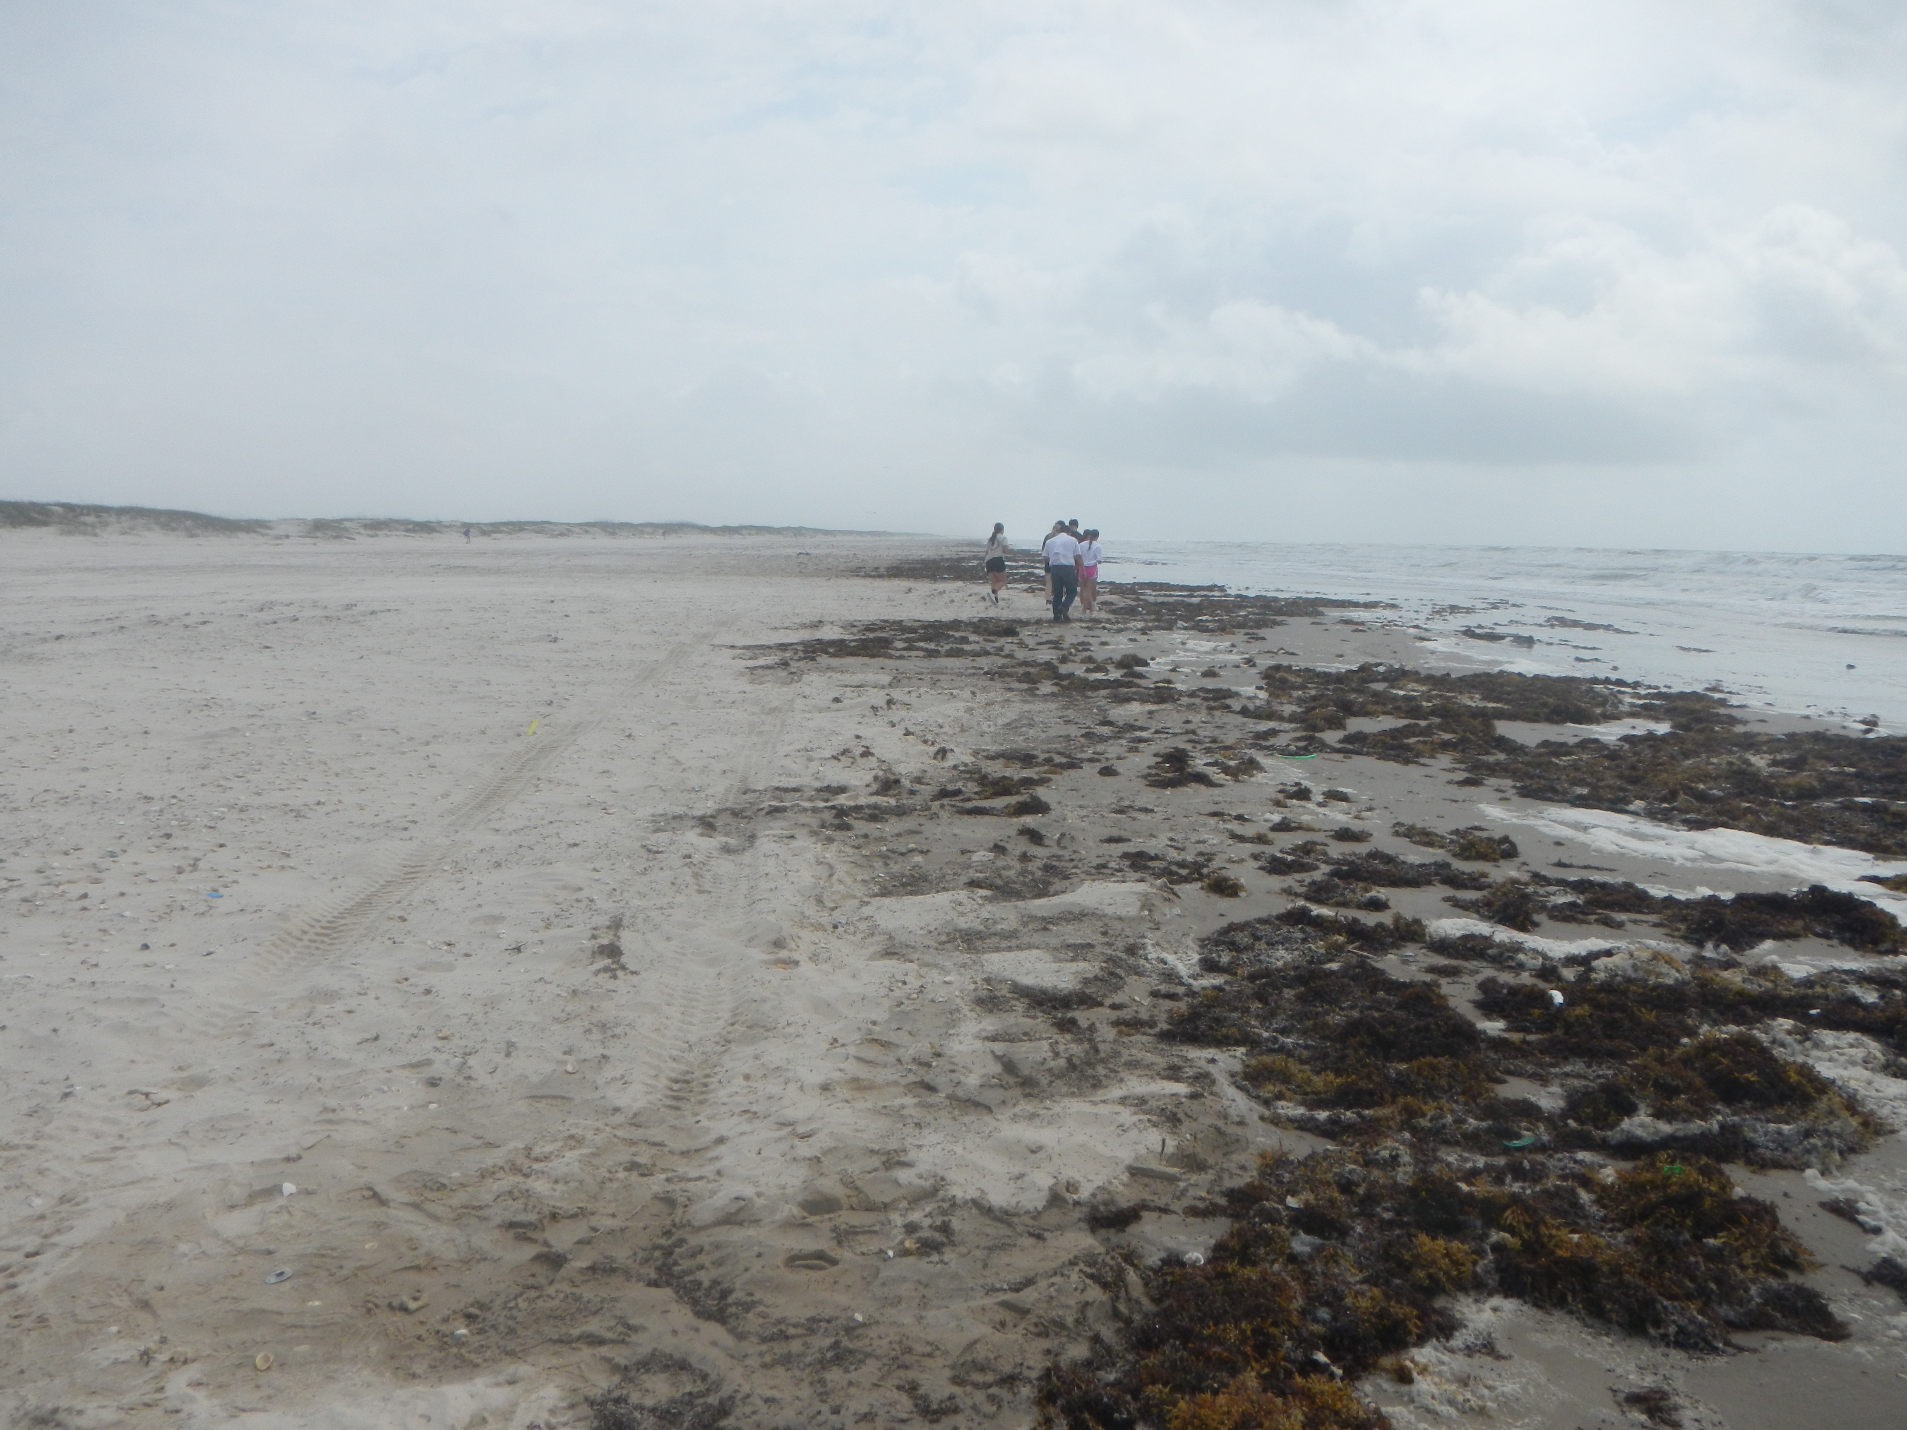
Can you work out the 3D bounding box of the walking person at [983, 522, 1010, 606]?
[{"bbox_3d":[0.848,-2.975,30.500,0.430,1.620,0.460,4,7,25],"label":"walking person"}]

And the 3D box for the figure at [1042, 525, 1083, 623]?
[{"bbox_3d":[1.888,-2.428,26.600,0.640,1.640,0.520,1,7,3],"label":"figure"}]

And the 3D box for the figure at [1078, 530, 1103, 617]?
[{"bbox_3d":[2.501,-2.583,28.000,0.470,1.570,0.400,2,7,8],"label":"figure"}]

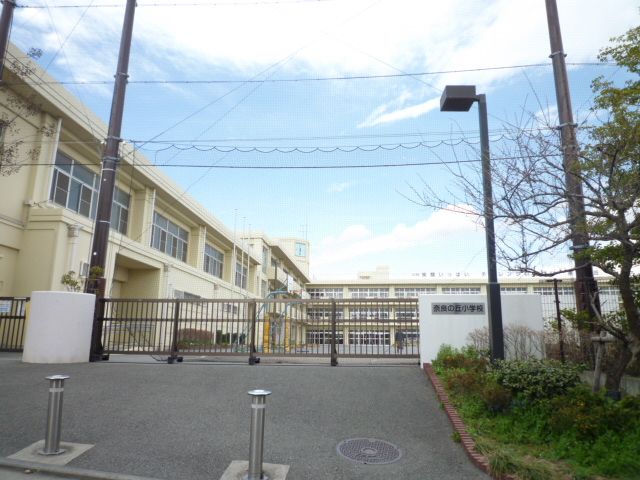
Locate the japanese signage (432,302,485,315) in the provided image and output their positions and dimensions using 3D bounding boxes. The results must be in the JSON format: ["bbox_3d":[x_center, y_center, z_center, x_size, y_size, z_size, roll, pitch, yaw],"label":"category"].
[{"bbox_3d":[2.903,1.446,9.675,1.120,0.250,0.030,-1,-13,5],"label":"japanese signage"}]

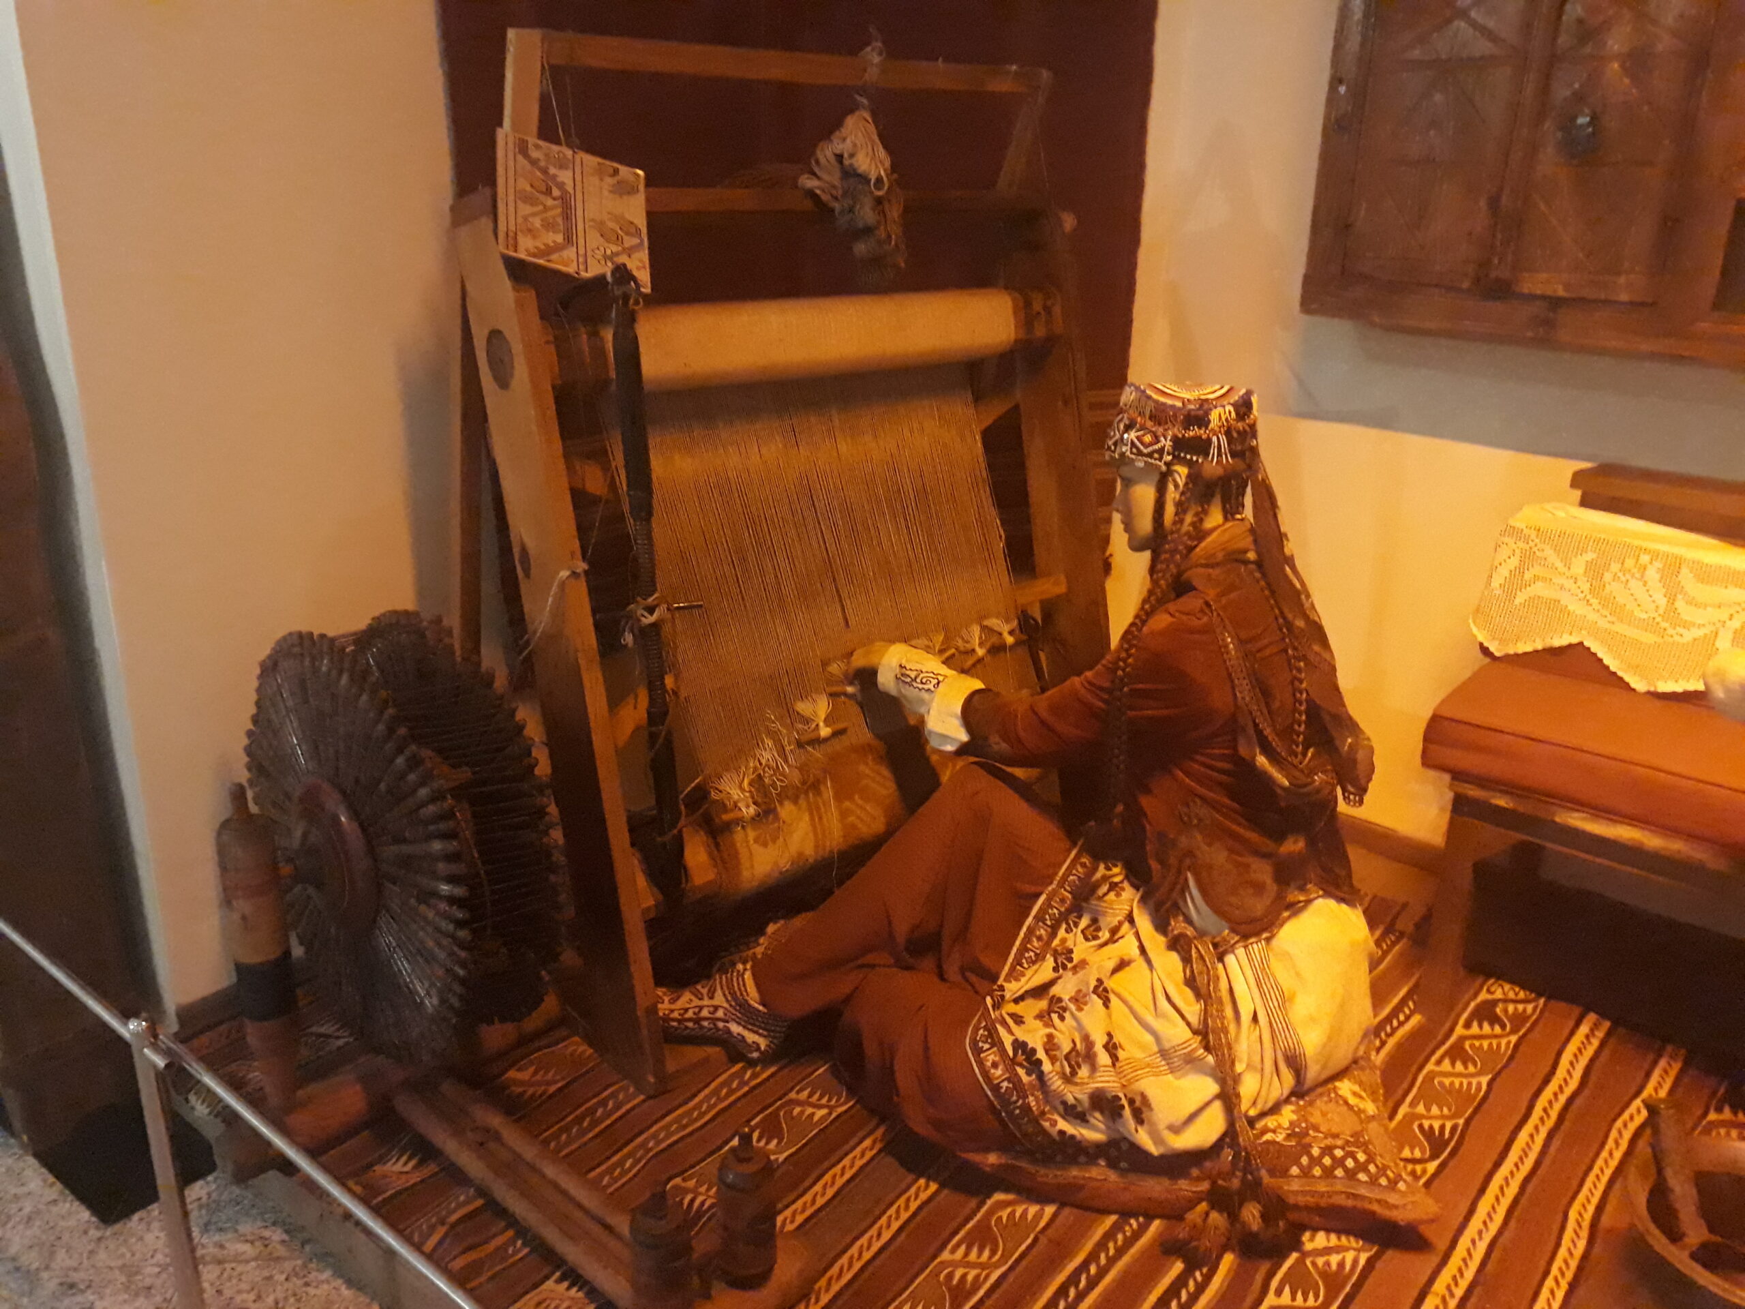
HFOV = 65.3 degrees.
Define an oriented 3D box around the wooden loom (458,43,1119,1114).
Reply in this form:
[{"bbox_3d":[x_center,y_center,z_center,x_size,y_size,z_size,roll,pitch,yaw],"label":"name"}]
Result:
[{"bbox_3d":[-0.105,-0.215,2.211,1.010,1.391,0.629,-14,24,-36],"label":"wooden loom"}]

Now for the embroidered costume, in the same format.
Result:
[{"bbox_3d":[0.200,0.118,1.866,1.004,0.992,0.520,9,20,22],"label":"embroidered costume"}]

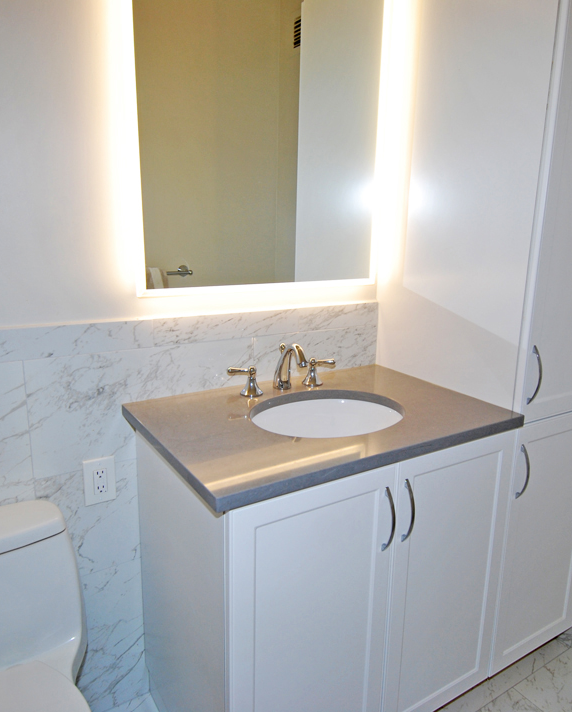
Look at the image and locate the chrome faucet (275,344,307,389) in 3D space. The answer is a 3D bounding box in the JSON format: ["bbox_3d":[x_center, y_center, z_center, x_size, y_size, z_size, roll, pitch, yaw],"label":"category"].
[{"bbox_3d":[0.016,0.033,1.505,0.052,0.143,0.148,-7,15,-31],"label":"chrome faucet"}]

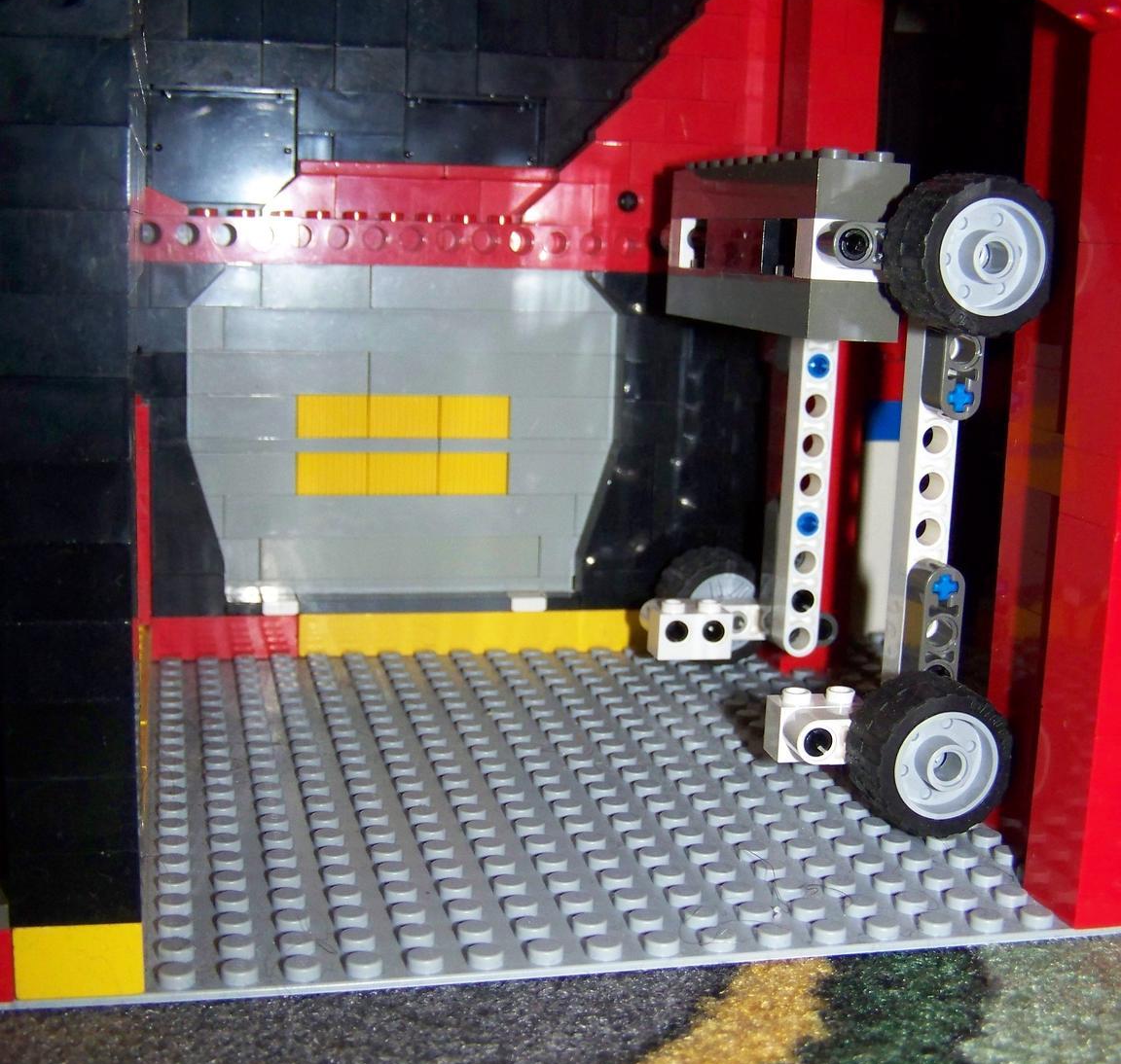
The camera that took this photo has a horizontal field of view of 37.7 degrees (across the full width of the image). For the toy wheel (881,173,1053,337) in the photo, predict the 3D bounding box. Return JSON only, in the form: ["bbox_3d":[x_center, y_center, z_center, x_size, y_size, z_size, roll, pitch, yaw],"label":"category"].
[{"bbox_3d":[0.064,-0.043,0.258,0.024,0.024,0.014,-1,10,-13],"label":"toy wheel"}]

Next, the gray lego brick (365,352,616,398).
[{"bbox_3d":[-0.016,-0.036,0.376,0.056,0.010,0.008,-1,10,-13],"label":"gray lego brick"}]

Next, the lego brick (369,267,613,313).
[{"bbox_3d":[-0.016,-0.055,0.373,0.056,0.010,0.008,-1,10,-13],"label":"lego brick"}]

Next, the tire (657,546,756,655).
[{"bbox_3d":[0.035,0.017,0.373,0.024,0.024,0.014,-1,10,-13],"label":"tire"}]

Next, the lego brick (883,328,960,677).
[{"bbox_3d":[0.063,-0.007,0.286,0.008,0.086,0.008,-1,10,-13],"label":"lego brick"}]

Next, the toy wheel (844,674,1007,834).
[{"bbox_3d":[0.060,0.036,0.268,0.024,0.024,0.014,-1,10,-13],"label":"toy wheel"}]

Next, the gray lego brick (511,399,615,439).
[{"bbox_3d":[-0.001,-0.027,0.381,0.024,0.010,0.008,-1,10,-13],"label":"gray lego brick"}]

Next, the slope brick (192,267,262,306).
[{"bbox_3d":[-0.074,-0.054,0.359,0.016,0.010,0.008,-1,10,-13],"label":"slope brick"}]

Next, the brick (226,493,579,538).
[{"bbox_3d":[-0.037,-0.004,0.377,0.080,0.010,0.008,-1,10,-13],"label":"brick"}]

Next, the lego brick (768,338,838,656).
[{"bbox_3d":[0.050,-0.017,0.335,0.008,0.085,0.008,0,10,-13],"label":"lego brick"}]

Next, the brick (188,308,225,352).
[{"bbox_3d":[-0.078,-0.045,0.360,0.008,0.010,0.008,-1,10,-13],"label":"brick"}]

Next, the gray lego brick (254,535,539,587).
[{"bbox_3d":[-0.037,0.005,0.378,0.064,0.010,0.008,-1,10,-13],"label":"gray lego brick"}]

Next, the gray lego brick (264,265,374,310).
[{"bbox_3d":[-0.054,-0.054,0.364,0.024,0.010,0.008,-1,10,-13],"label":"gray lego brick"}]

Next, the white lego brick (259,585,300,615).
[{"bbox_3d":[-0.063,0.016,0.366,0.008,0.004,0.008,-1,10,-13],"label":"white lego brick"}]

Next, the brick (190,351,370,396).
[{"bbox_3d":[-0.063,-0.036,0.365,0.040,0.010,0.008,-1,10,-13],"label":"brick"}]

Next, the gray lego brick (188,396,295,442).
[{"bbox_3d":[-0.071,-0.026,0.365,0.024,0.010,0.008,-1,10,-13],"label":"gray lego brick"}]

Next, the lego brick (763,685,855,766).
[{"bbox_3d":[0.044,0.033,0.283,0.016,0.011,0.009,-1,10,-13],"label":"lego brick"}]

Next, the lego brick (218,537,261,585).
[{"bbox_3d":[-0.072,0.005,0.370,0.009,0.010,0.008,-1,10,-13],"label":"lego brick"}]

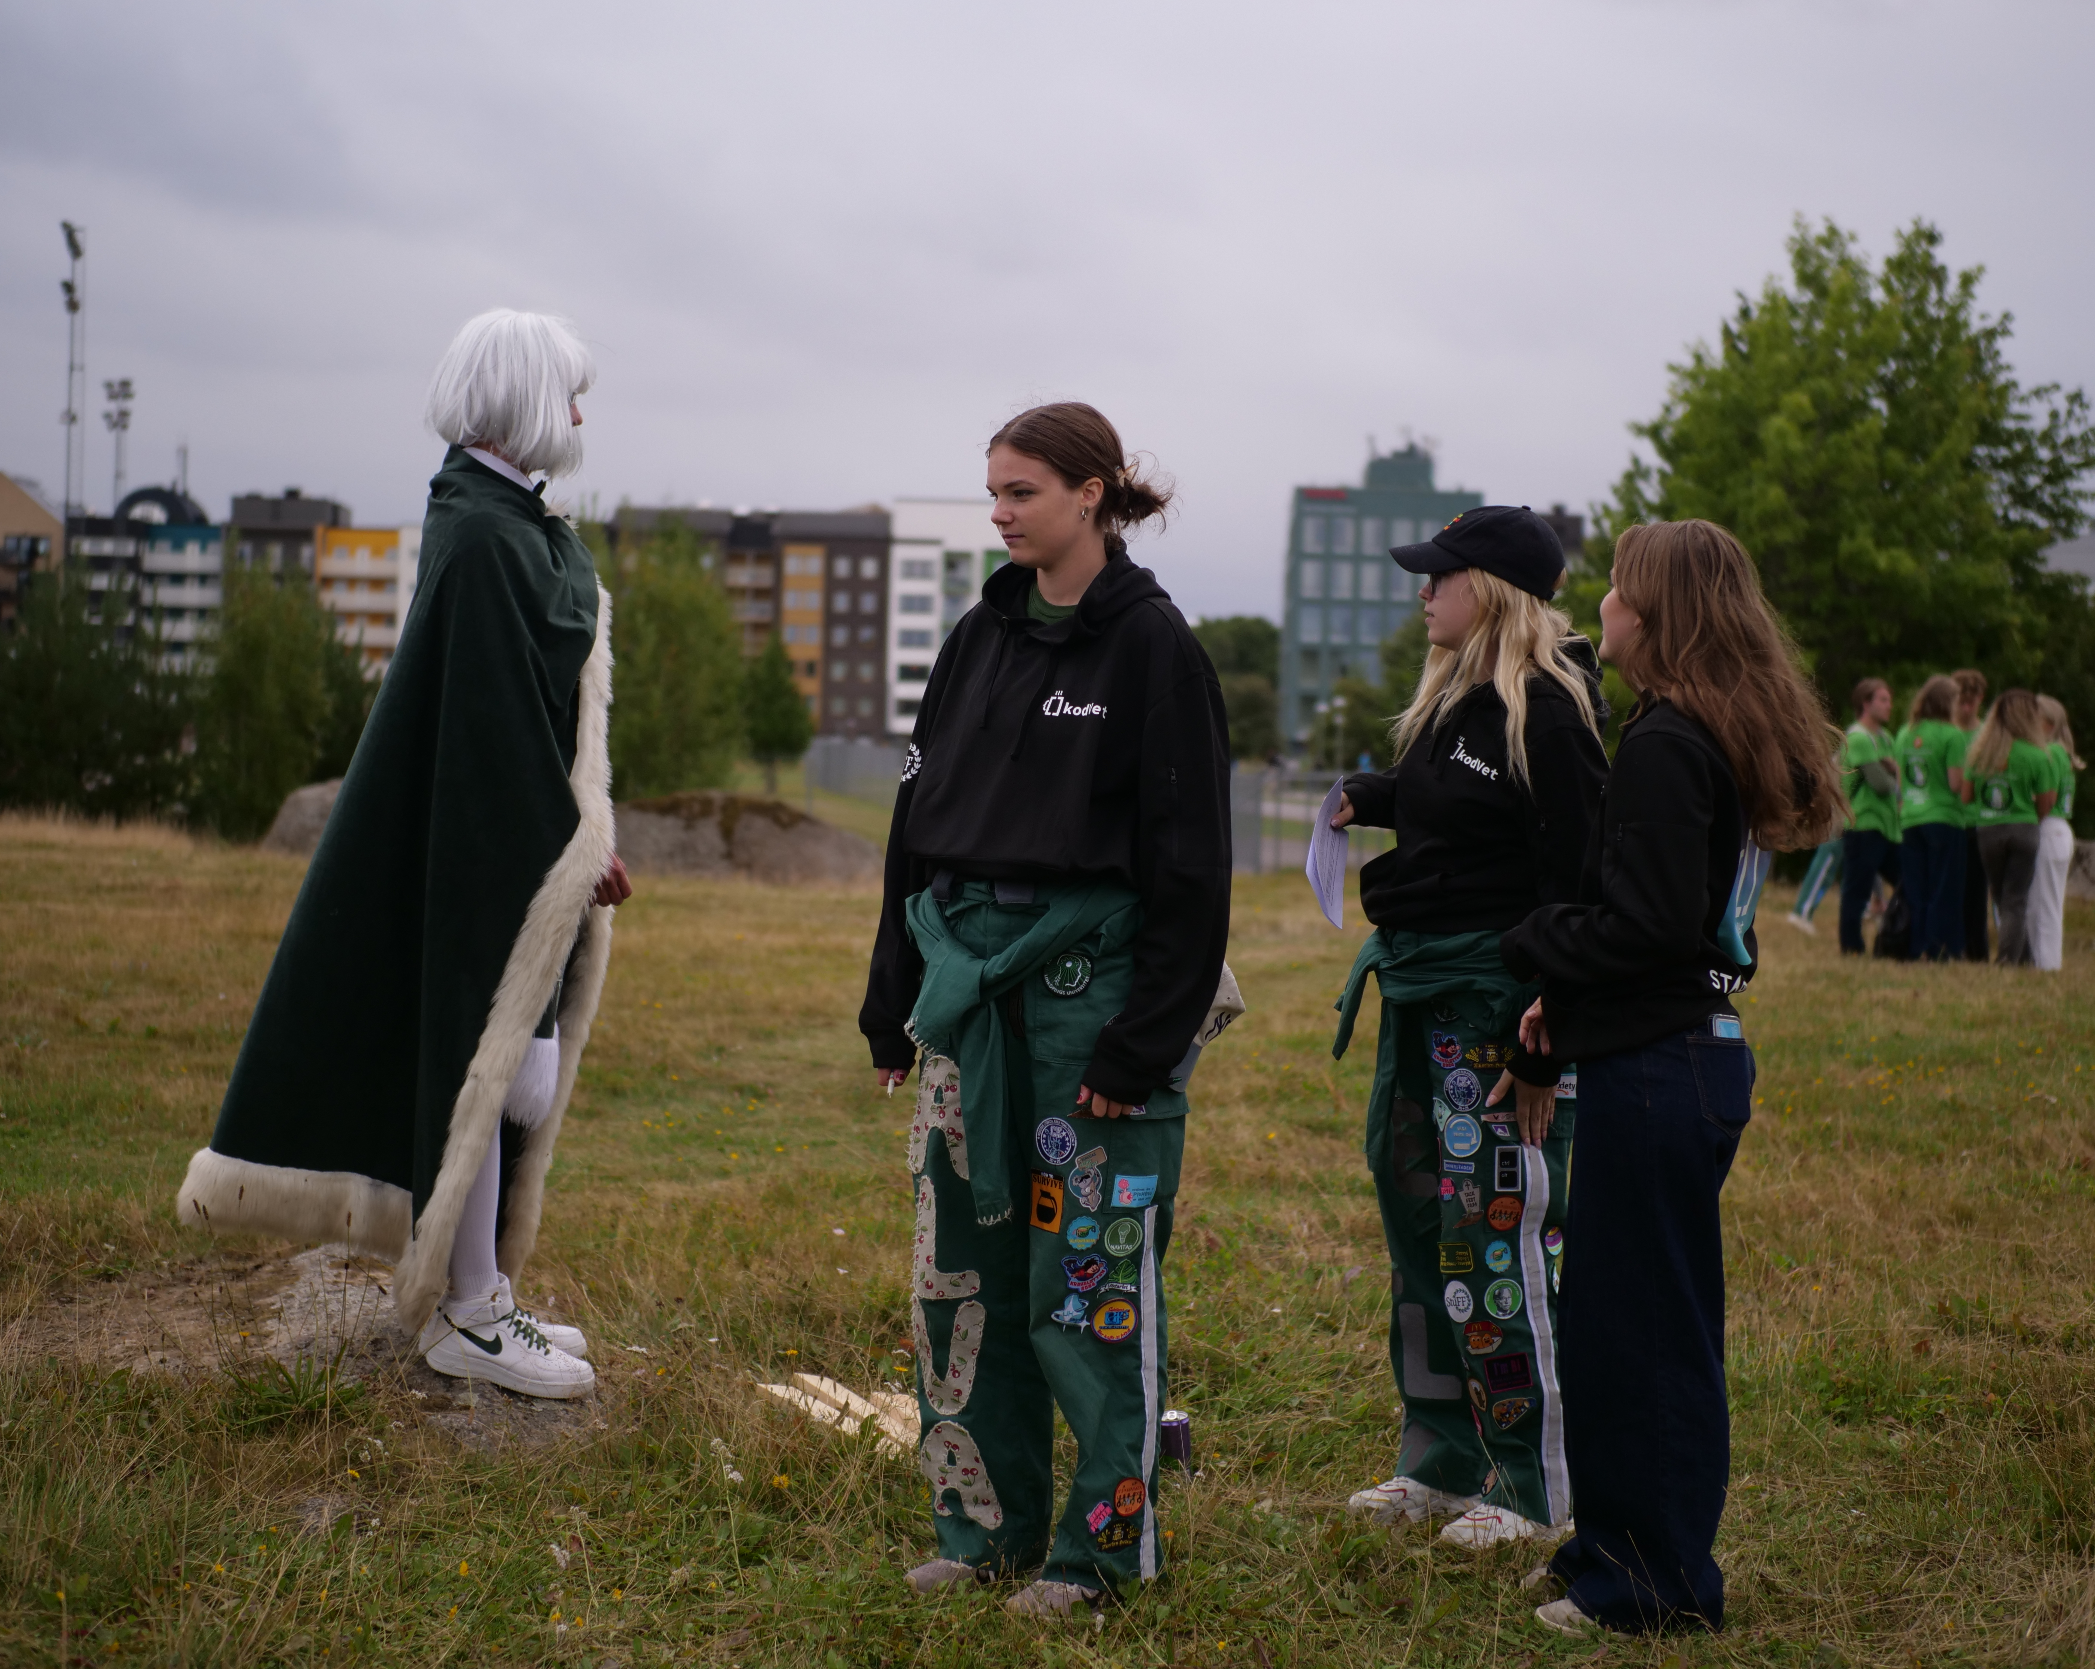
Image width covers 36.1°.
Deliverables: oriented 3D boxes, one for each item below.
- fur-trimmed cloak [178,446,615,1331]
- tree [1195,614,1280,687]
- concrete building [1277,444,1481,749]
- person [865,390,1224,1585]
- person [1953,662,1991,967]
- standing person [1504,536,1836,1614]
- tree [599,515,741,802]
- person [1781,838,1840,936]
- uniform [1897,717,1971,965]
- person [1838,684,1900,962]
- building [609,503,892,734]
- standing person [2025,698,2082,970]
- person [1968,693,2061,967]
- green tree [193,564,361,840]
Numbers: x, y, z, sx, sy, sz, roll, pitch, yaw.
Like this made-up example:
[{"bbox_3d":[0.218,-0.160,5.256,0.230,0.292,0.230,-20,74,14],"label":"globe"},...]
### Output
[{"bbox_3d":[-1.094,0.089,5.400,0.720,1.460,0.660,2,2,10],"label":"fur-trimmed cloak"},{"bbox_3d":[7.065,-5.510,125.000,5.200,6.200,5.000,1,1,0],"label":"tree"},{"bbox_3d":[26.619,-19.113,257.000,14.800,24.000,15.000,2,2,2],"label":"concrete building"},{"bbox_3d":[-0.001,0.244,4.670,0.520,1.730,0.360,2,2,25],"label":"person"},{"bbox_3d":[5.721,-0.124,19.900,0.480,1.790,0.360,1,1,3],"label":"person"},{"bbox_3d":[0.900,0.342,4.630,0.460,1.600,0.450,2,2,25],"label":"standing person"},{"bbox_3d":[-4.963,-2.215,42.000,2.100,3.800,2.100,1,2,-6],"label":"tree"},{"bbox_3d":[5.408,-0.125,22.000,0.750,1.660,0.550,1,1,0],"label":"person"},{"bbox_3d":[5.346,0.016,19.400,0.470,1.460,0.340,2,2,22],"label":"uniform"},{"bbox_3d":[5.024,-0.117,19.700,0.420,1.710,0.480,2,2,17],"label":"person"},{"bbox_3d":[-25.157,-18.242,272.000,23.500,19.300,13.000,2,2,-2],"label":"building"},{"bbox_3d":[5.914,-0.010,18.900,0.360,1.630,0.440,2,2,28],"label":"standing person"},{"bbox_3d":[5.708,-0.036,19.000,0.500,1.650,0.350,2,2,25],"label":"person"},{"bbox_3d":[-9.334,-1.614,39.000,2.200,3.400,2.100,1,1,0],"label":"green tree"}]

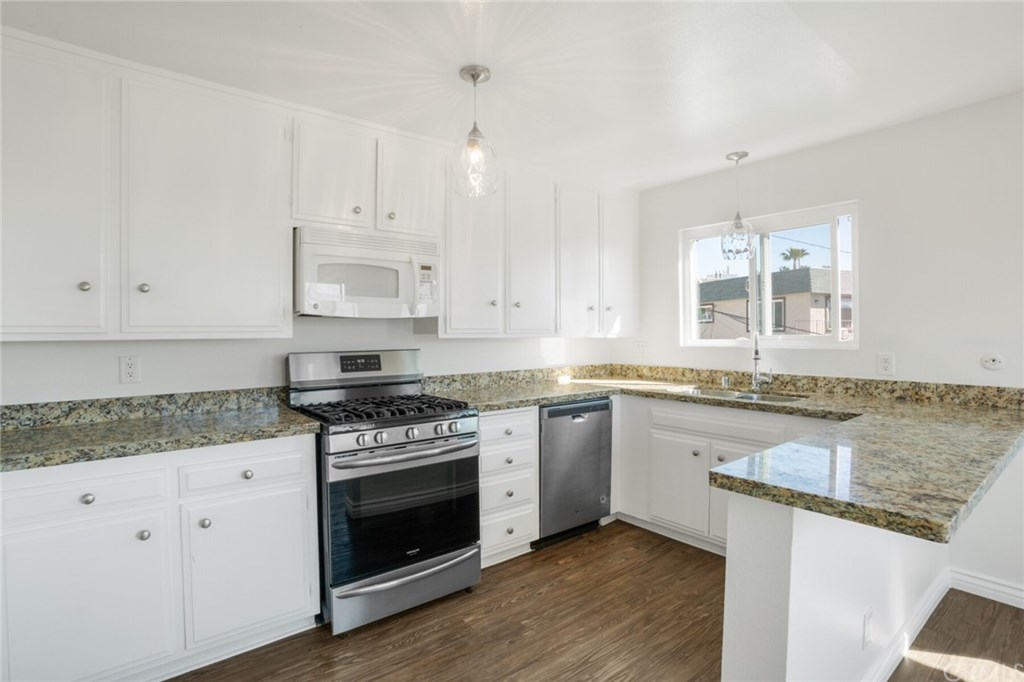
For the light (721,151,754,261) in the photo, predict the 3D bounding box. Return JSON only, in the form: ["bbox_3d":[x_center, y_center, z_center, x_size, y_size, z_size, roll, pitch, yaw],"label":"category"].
[{"bbox_3d":[1.394,-0.823,2.988,0.191,0.643,0.191,-1,1,-37],"label":"light"}]

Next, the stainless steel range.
[{"bbox_3d":[-0.666,0.653,2.507,0.761,1.181,0.721,-1,1,-37],"label":"stainless steel range"}]

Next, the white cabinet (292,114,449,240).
[{"bbox_3d":[-0.810,-0.825,2.649,0.810,0.540,0.342,-1,1,-37],"label":"white cabinet"}]

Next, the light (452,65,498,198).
[{"bbox_3d":[-0.152,-0.865,2.037,0.185,0.523,0.185,0,1,0],"label":"light"}]

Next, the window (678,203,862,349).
[{"bbox_3d":[1.629,-0.384,3.190,0.100,0.852,1.142,-1,1,-37],"label":"window"}]

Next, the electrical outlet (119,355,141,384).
[{"bbox_3d":[-1.716,0.131,2.171,0.075,0.123,0.015,-1,1,-37],"label":"electrical outlet"}]

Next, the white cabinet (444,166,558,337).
[{"bbox_3d":[-0.144,-0.562,3.161,0.890,1.083,0.342,-1,1,-37],"label":"white cabinet"}]

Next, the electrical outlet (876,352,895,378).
[{"bbox_3d":[2.021,0.128,2.618,0.015,0.118,0.075,-1,1,-37],"label":"electrical outlet"}]

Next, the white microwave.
[{"bbox_3d":[-0.801,-0.334,2.621,0.752,0.428,0.405,-1,1,-37],"label":"white microwave"}]

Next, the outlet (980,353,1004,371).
[{"bbox_3d":[2.272,0.099,2.287,0.015,0.077,0.077,-1,1,-37],"label":"outlet"}]

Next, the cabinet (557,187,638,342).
[{"bbox_3d":[0.576,-0.572,3.710,0.919,1.083,0.342,-1,1,-37],"label":"cabinet"}]

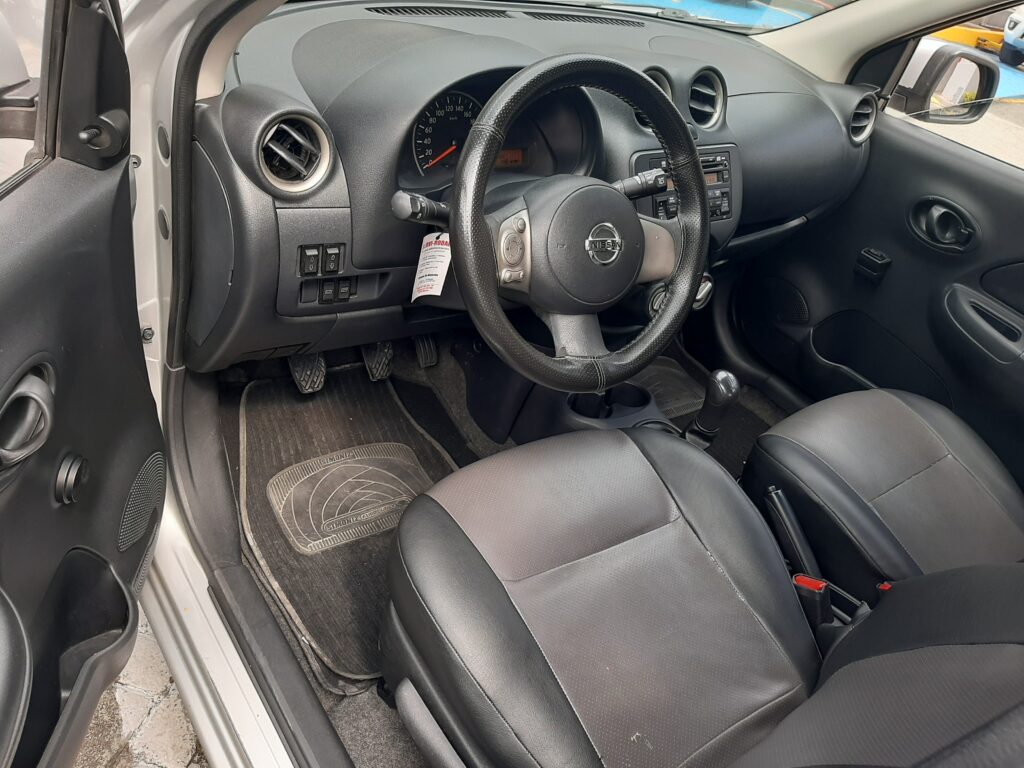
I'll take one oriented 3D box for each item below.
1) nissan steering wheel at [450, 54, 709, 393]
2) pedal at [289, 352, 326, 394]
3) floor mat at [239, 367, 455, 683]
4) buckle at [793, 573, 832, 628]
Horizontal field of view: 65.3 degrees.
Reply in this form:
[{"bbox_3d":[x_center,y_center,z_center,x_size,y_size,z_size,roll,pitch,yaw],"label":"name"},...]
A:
[{"bbox_3d":[0.077,-0.181,0.935,0.380,0.380,0.100,-8,13,-36],"label":"nissan steering wheel"},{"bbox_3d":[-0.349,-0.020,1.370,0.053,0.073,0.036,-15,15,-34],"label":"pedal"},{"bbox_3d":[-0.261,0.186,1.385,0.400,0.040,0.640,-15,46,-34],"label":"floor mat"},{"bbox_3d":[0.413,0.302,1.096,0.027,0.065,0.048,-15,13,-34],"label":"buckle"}]

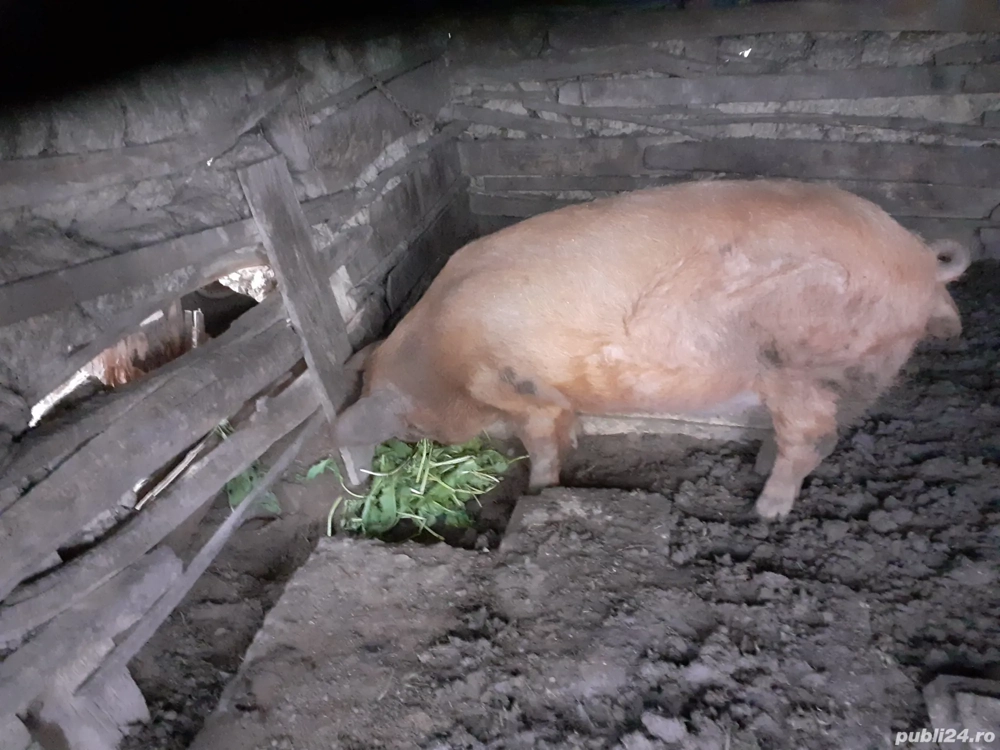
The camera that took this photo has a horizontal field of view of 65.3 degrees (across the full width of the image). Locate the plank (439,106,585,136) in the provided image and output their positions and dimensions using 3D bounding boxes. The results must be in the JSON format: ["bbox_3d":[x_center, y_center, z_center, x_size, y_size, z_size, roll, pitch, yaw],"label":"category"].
[{"bbox_3d":[0.058,-1.087,3.330,0.591,0.068,0.050,8,24,3],"label":"plank"}]

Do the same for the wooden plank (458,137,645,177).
[{"bbox_3d":[0.221,-0.947,3.373,0.793,0.154,0.050,1,23,5],"label":"wooden plank"}]

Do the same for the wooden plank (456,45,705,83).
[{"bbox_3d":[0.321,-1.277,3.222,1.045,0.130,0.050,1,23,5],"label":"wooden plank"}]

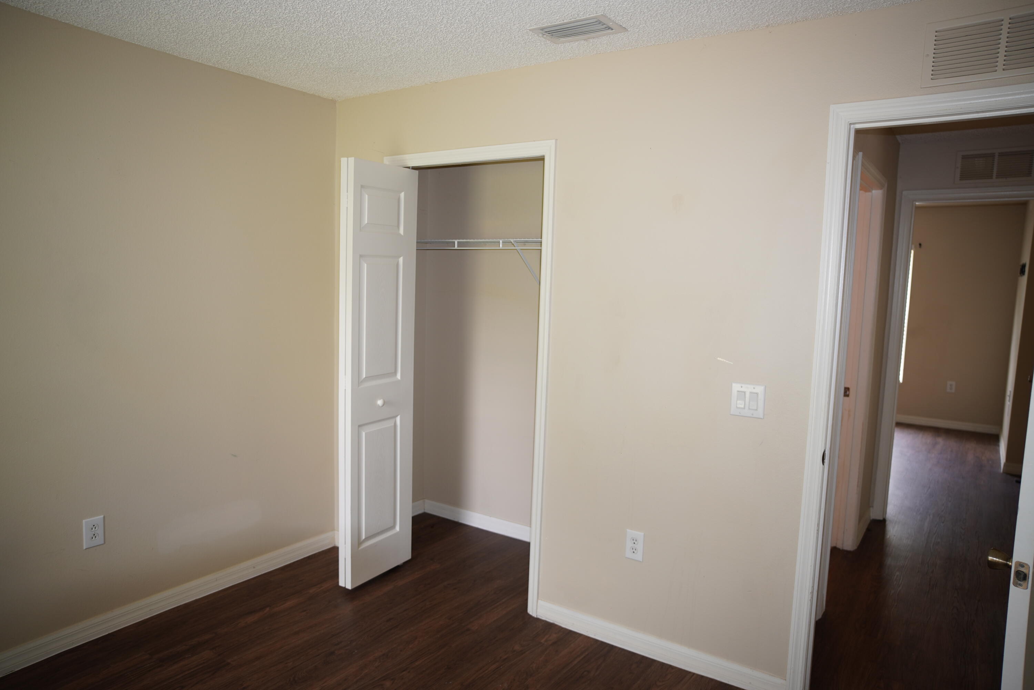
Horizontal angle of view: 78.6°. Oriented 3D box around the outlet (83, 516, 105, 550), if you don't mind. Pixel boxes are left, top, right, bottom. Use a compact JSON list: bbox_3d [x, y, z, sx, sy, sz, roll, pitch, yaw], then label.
[{"bbox_3d":[-1.684,0.748,2.501,0.010,0.119,0.074,6,7,35],"label":"outlet"}]

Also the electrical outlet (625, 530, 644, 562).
[{"bbox_3d":[0.478,0.818,2.569,0.074,0.120,0.010,5,7,31],"label":"electrical outlet"}]

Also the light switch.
[{"bbox_3d":[0.839,0.203,2.294,0.119,0.120,0.012,5,7,31],"label":"light switch"}]

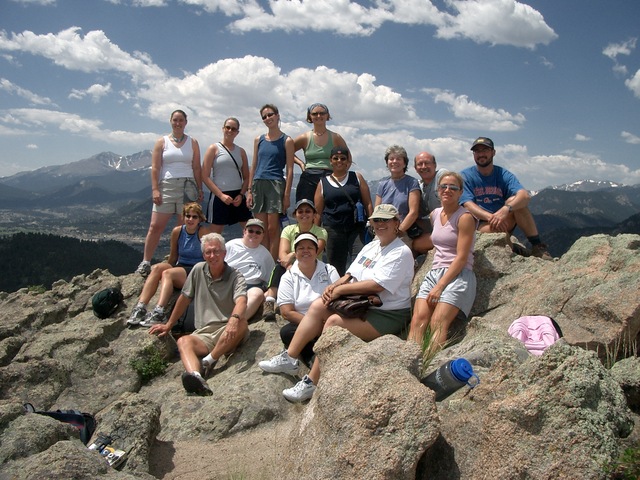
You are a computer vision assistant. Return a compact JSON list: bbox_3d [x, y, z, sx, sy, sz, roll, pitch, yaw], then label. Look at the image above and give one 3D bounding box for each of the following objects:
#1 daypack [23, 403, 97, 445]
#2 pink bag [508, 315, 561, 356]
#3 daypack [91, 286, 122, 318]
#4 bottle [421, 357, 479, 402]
[{"bbox_3d":[-1.407,1.034,3.550,0.410,0.190,0.270,3,14,-12],"label":"daypack"},{"bbox_3d":[1.168,0.544,3.500,0.270,0.320,0.150,-4,-36,11],"label":"pink bag"},{"bbox_3d":[-1.781,0.526,5.450,0.270,0.190,0.330,-34,53,-21],"label":"daypack"},{"bbox_3d":[0.404,0.456,2.091,0.092,0.092,0.205,-20,-21,-41],"label":"bottle"}]

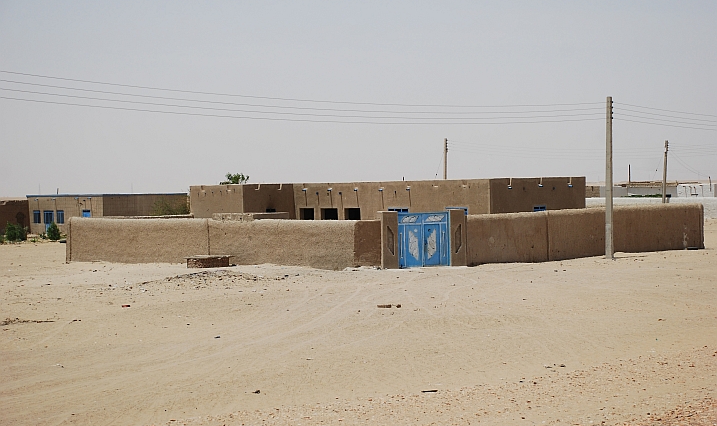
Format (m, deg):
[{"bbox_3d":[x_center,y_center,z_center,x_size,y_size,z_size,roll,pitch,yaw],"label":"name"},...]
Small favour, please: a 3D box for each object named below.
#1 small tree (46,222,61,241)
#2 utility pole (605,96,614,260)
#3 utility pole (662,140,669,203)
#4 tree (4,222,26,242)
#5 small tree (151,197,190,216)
[{"bbox_3d":[-23.790,1.439,117.011,1.120,1.440,1.100,-1,1,0],"label":"small tree"},{"bbox_3d":[11.937,-1.662,71.060,0.360,7.690,0.360,0,1,0],"label":"utility pole"},{"bbox_3d":[28.757,-3.033,140.058,0.330,7.450,0.330,1,1,0],"label":"utility pole"},{"bbox_3d":[-26.739,1.455,117.012,1.750,1.470,1.600,-1,1,0],"label":"tree"},{"bbox_3d":[-13.345,0.478,107.025,3.200,3.250,3.000,-1,1,0],"label":"small tree"}]

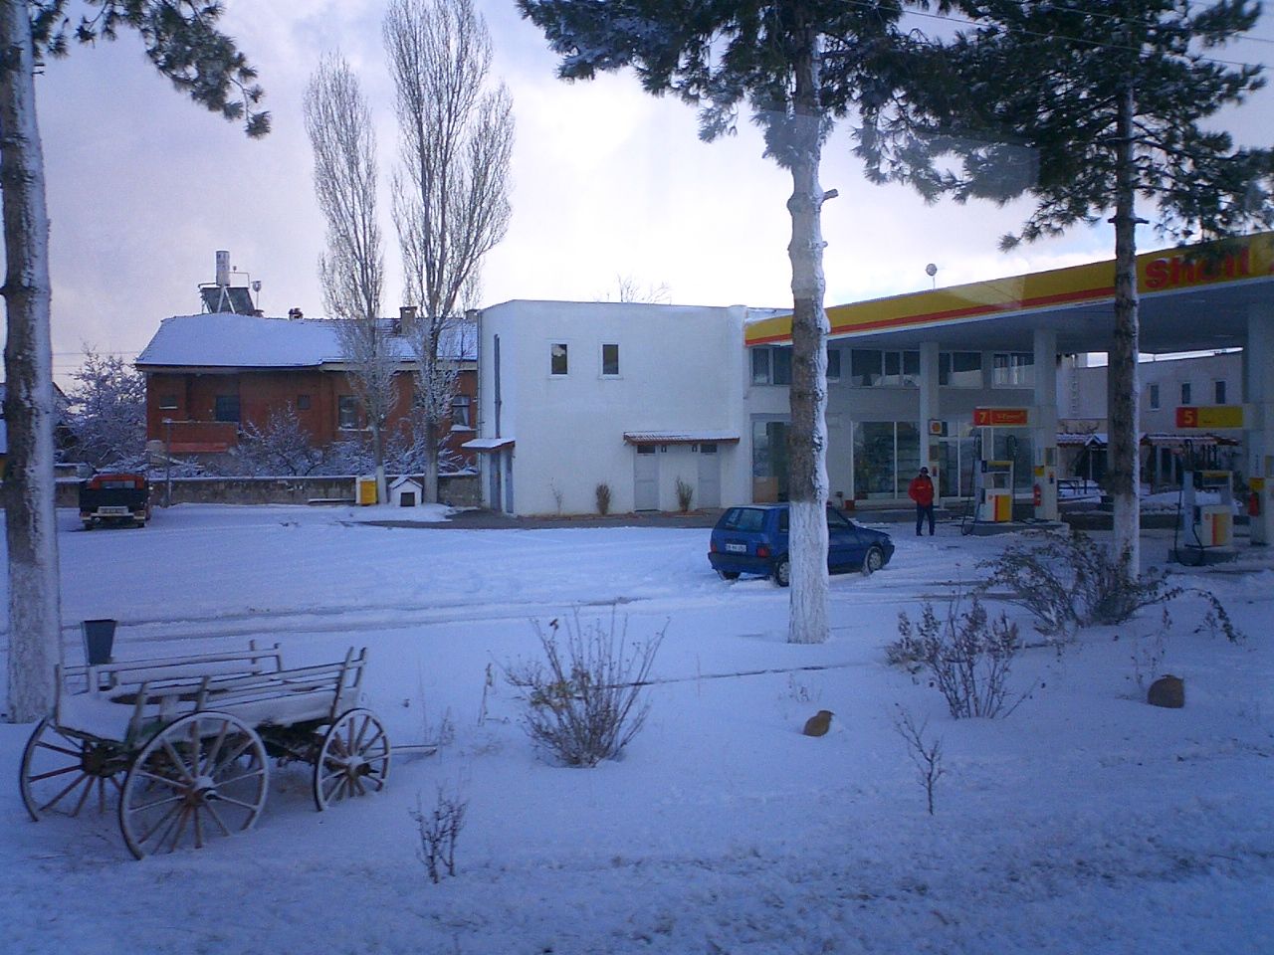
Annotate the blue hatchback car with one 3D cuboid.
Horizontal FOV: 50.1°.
[{"bbox_3d":[3.113,1.148,25.110,3.690,1.410,1.570,-2,2,-42],"label":"blue hatchback car"}]

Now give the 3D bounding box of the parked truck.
[{"bbox_3d":[-16.600,0.674,43.413,1.850,1.720,4.800,-1,2,-17],"label":"parked truck"}]

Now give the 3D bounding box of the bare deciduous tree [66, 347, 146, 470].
[{"bbox_3d":[-22.252,-2.057,56.911,3.500,6.400,3.400,-1,2,-21],"label":"bare deciduous tree"}]

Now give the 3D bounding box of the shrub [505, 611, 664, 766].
[{"bbox_3d":[-0.433,1.704,11.076,1.250,1.220,1.150,0,2,0],"label":"shrub"}]

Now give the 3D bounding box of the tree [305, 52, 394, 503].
[{"bbox_3d":[-11.281,-7.840,53.500,3.300,17.600,3.000,-1,2,-12],"label":"tree"}]

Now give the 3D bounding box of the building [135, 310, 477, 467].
[{"bbox_3d":[-15.203,-3.180,64.582,15.800,8.200,10.500,-1,2,-19],"label":"building"}]

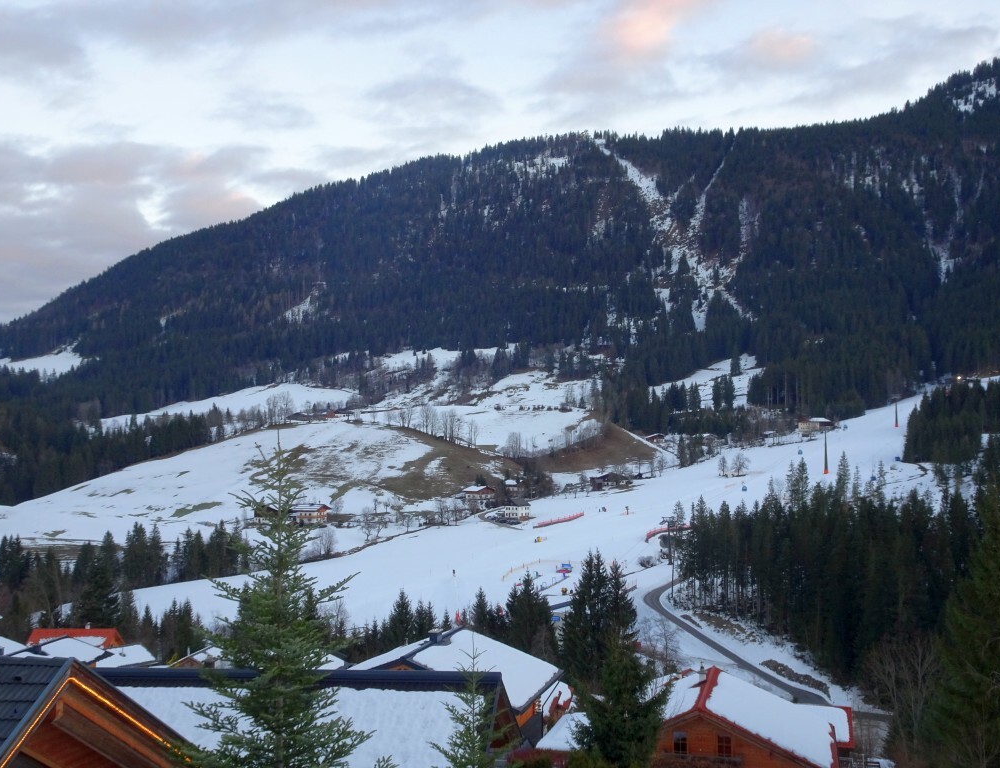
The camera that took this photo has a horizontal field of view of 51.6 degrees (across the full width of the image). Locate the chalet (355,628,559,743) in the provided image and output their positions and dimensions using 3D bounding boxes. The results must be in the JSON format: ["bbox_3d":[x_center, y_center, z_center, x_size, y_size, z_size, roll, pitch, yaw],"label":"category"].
[{"bbox_3d":[-3.763,16.094,50.947,12.210,6.800,9.380,-1,-4,15],"label":"chalet"}]

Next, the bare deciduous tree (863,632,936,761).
[{"bbox_3d":[27.463,21.566,71.000,5.200,8.800,5.000,0,-4,0],"label":"bare deciduous tree"}]

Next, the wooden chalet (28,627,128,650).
[{"bbox_3d":[-51.658,33.245,125.756,10.000,7.000,9.000,0,-4,0],"label":"wooden chalet"}]

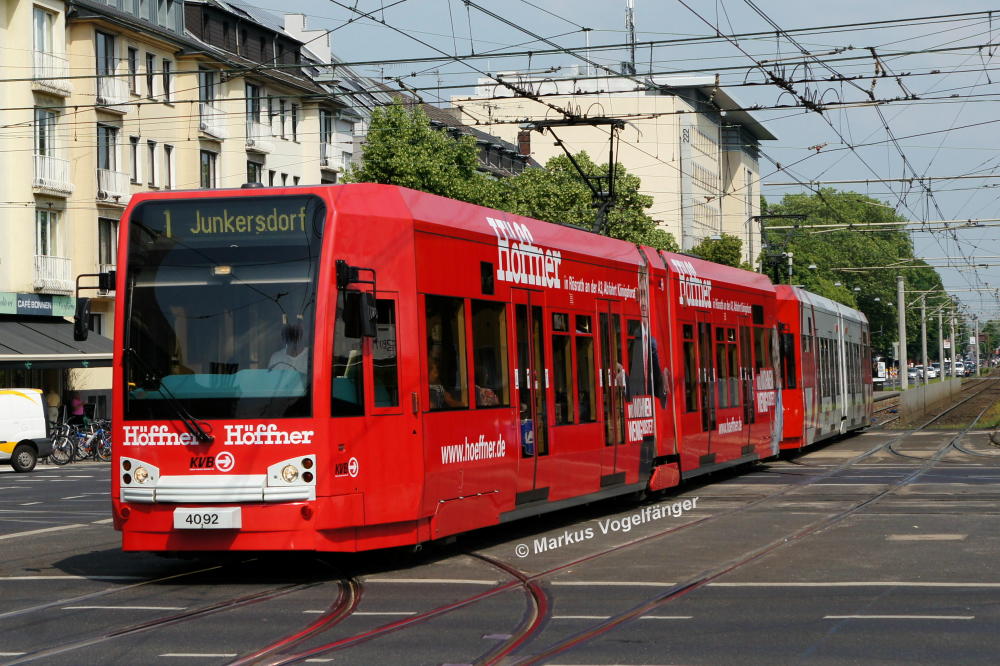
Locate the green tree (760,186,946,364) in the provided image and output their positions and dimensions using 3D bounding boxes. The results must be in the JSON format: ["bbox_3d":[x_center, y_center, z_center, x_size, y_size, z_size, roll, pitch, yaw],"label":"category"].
[{"bbox_3d":[31.352,-4.479,165.000,15.000,16.500,13.000,-2,-1,16],"label":"green tree"}]

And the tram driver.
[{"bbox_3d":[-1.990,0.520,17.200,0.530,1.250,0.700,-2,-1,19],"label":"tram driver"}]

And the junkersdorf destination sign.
[{"bbox_3d":[-2.417,-0.989,16.500,1.900,0.400,0.120,-2,-1,19],"label":"junkersdorf destination sign"}]

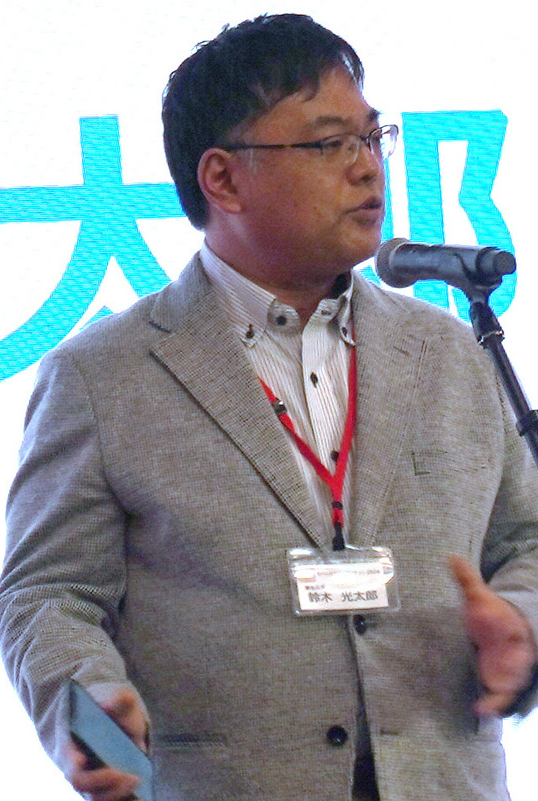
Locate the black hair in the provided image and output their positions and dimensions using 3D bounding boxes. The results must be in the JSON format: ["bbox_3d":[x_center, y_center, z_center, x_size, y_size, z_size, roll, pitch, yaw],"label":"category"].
[{"bbox_3d":[-0.006,-0.287,1.685,0.217,0.217,0.187,-2,7,36],"label":"black hair"}]

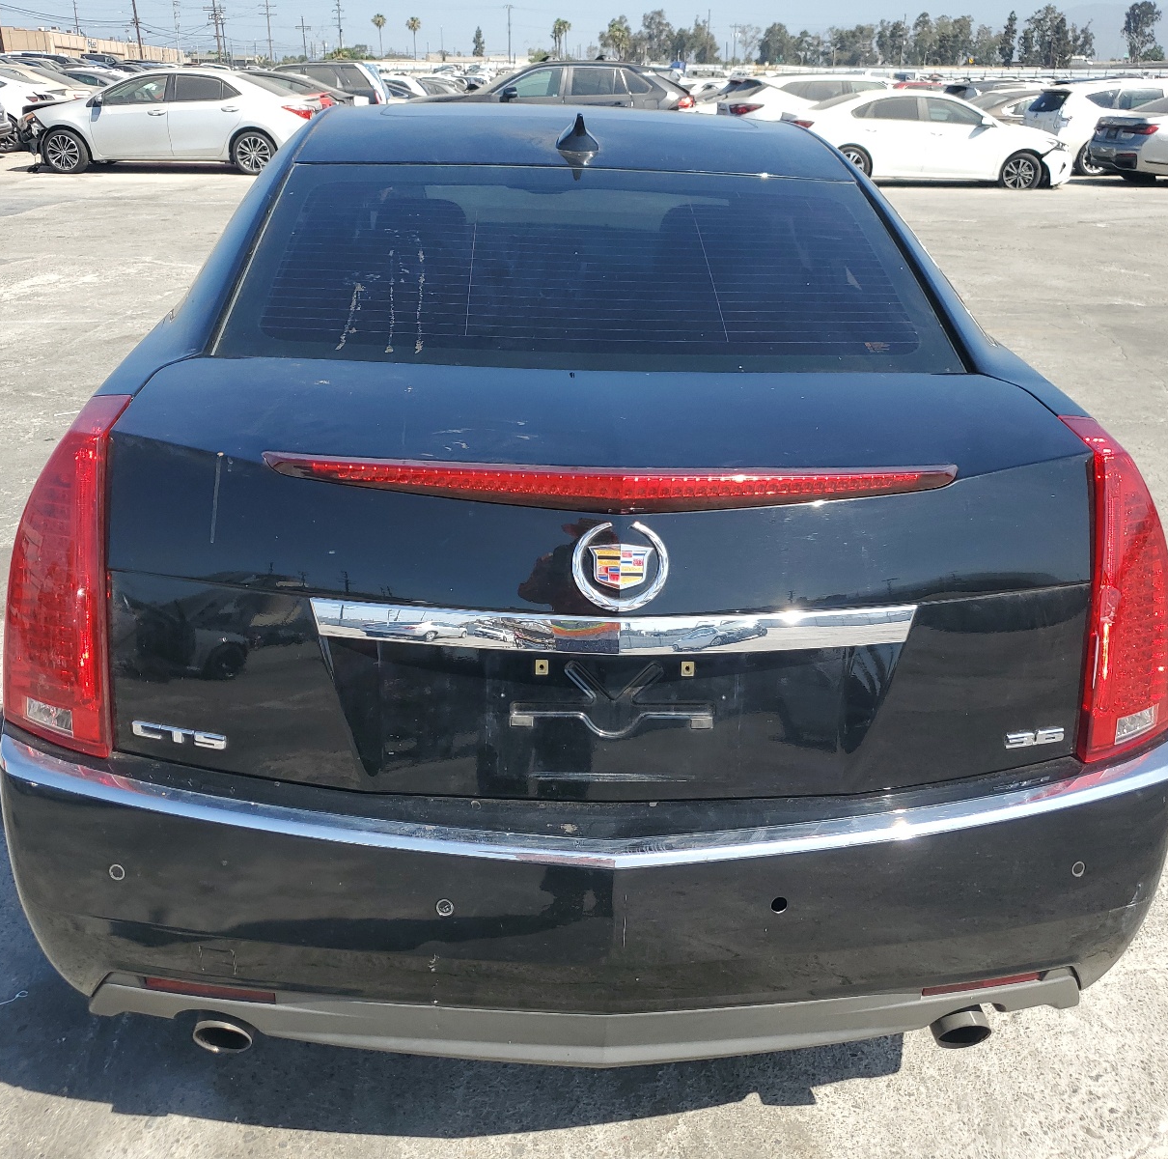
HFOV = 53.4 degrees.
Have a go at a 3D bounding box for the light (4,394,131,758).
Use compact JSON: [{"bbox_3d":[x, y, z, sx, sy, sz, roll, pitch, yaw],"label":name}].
[{"bbox_3d":[-0.690,-0.006,1.494,0.210,0.405,0.285,1,23,-4],"label":"light"}]

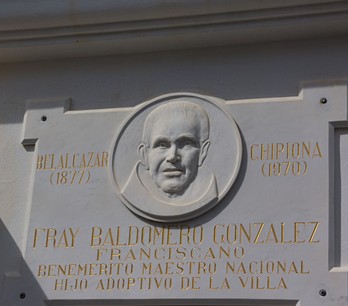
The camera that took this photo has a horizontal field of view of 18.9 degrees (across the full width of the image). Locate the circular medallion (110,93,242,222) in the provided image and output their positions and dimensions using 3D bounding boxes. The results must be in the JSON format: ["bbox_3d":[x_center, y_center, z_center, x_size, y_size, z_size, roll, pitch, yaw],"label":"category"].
[{"bbox_3d":[0.000,0.005,3.239,0.433,0.433,0.080,-3,-22,16],"label":"circular medallion"}]

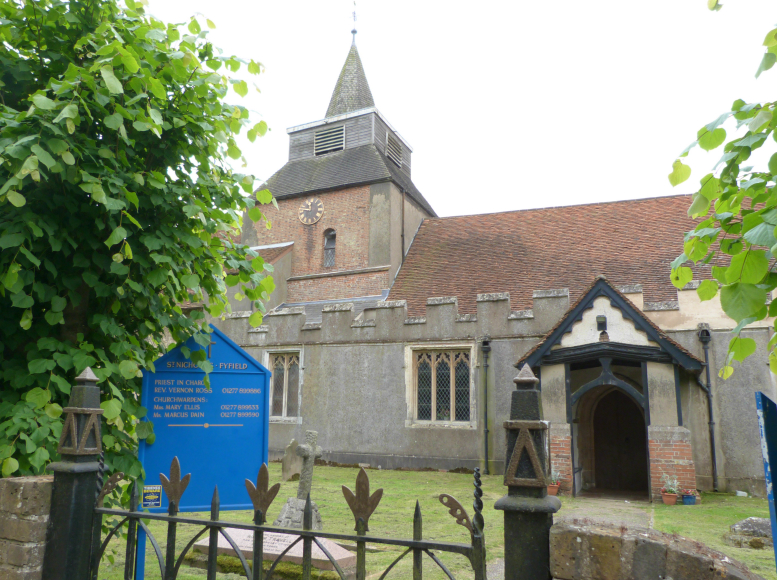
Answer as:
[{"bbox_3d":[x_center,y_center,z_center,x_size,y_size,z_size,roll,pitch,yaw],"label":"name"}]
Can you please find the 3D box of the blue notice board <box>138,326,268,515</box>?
[{"bbox_3d":[-1.469,1.010,4.540,1.010,1.470,0.100,1,-10,-8],"label":"blue notice board"}]

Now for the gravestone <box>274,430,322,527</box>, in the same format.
[{"bbox_3d":[-1.335,2.826,8.400,0.520,1.410,0.580,-7,-12,35],"label":"gravestone"}]

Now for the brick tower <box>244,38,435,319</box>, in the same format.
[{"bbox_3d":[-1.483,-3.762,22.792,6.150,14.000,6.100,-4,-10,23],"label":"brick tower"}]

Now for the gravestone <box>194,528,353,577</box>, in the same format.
[{"bbox_3d":[-1.265,2.873,6.284,1.800,0.290,0.600,-4,-10,23],"label":"gravestone"}]

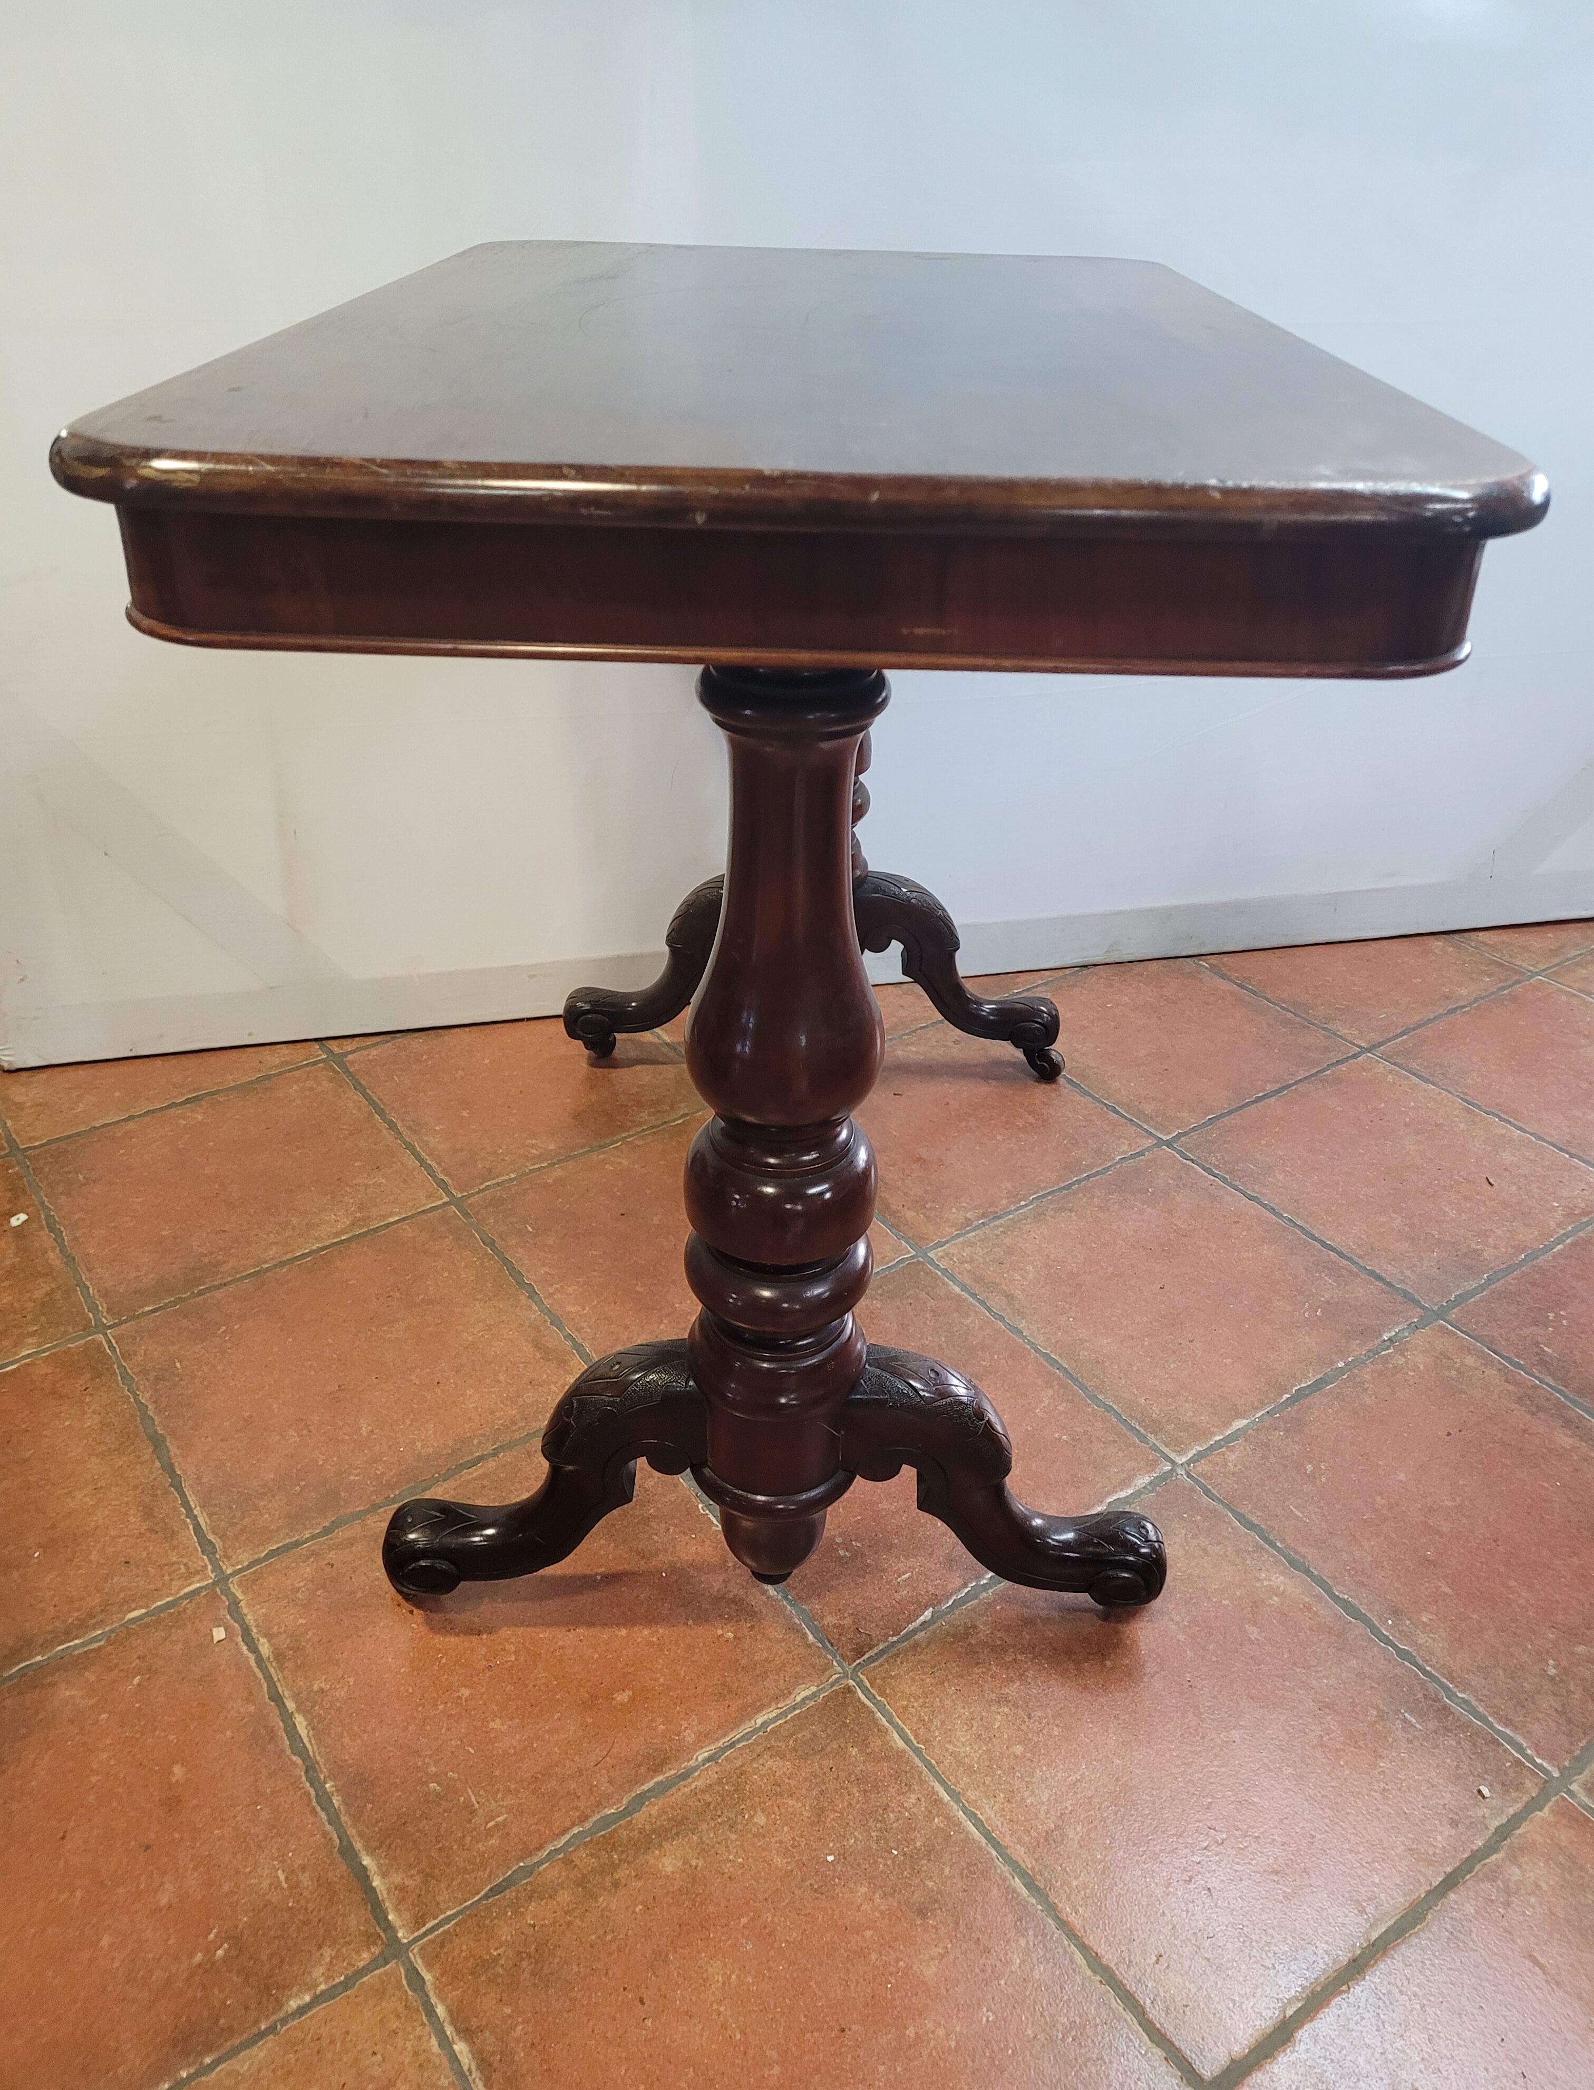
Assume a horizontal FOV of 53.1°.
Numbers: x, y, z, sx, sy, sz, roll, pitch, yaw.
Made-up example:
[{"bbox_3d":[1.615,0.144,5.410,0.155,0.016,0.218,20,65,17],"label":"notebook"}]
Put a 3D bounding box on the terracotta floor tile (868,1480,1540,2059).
[{"bbox_3d":[0.246,0.429,0.997,0.297,0.012,0.297,-19,37,-30],"label":"terracotta floor tile"}]

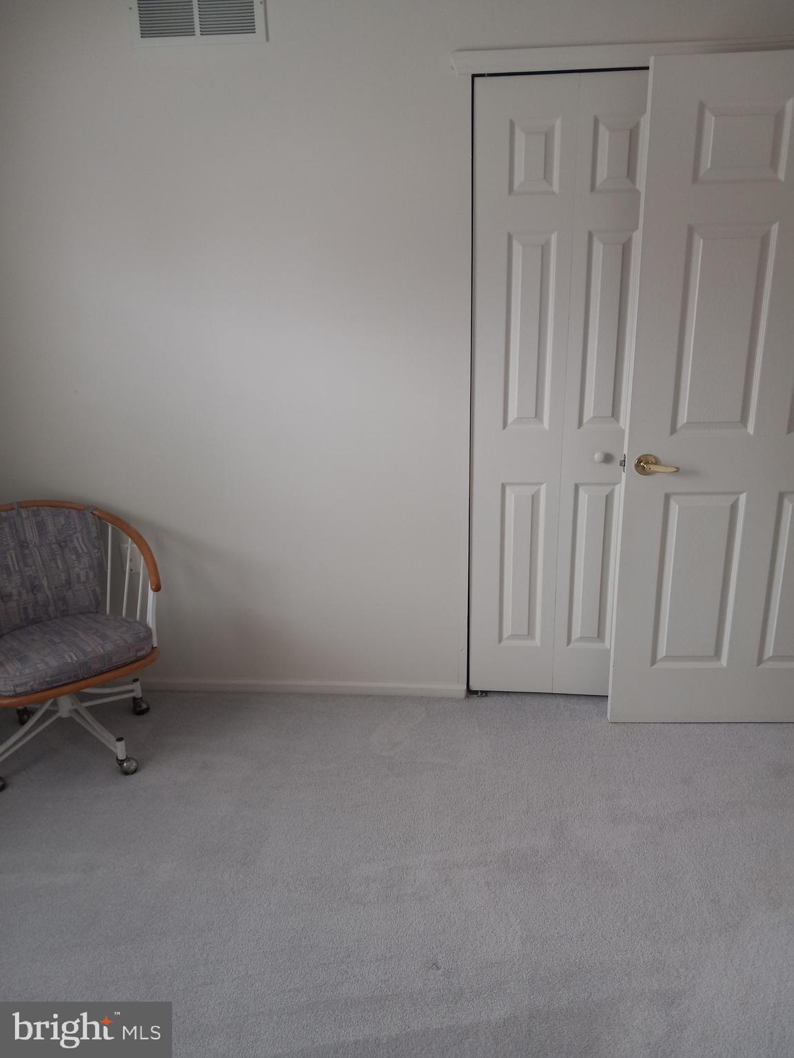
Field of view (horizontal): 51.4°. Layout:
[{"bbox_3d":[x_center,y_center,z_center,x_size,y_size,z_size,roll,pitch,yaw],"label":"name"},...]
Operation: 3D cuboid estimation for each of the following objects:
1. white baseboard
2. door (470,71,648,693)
[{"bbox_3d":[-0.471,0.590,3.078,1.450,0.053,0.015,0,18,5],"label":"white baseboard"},{"bbox_3d":[0.547,-0.365,2.704,0.600,2.010,0.040,0,18,5],"label":"door"}]

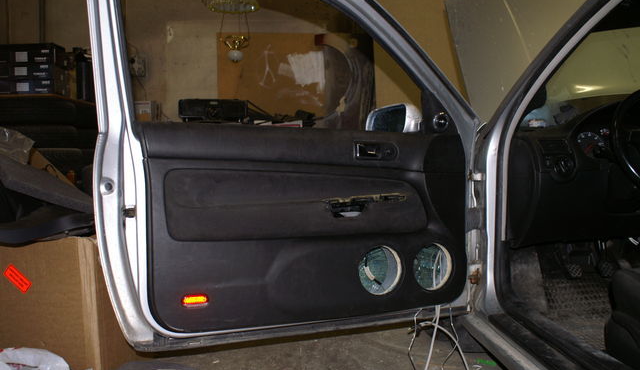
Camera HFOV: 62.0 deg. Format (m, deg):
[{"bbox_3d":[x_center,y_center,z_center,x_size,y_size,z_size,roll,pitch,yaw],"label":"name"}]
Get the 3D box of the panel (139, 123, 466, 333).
[{"bbox_3d":[0.022,0.128,1.716,1.120,0.629,0.110,-2,5,-21],"label":"panel"}]

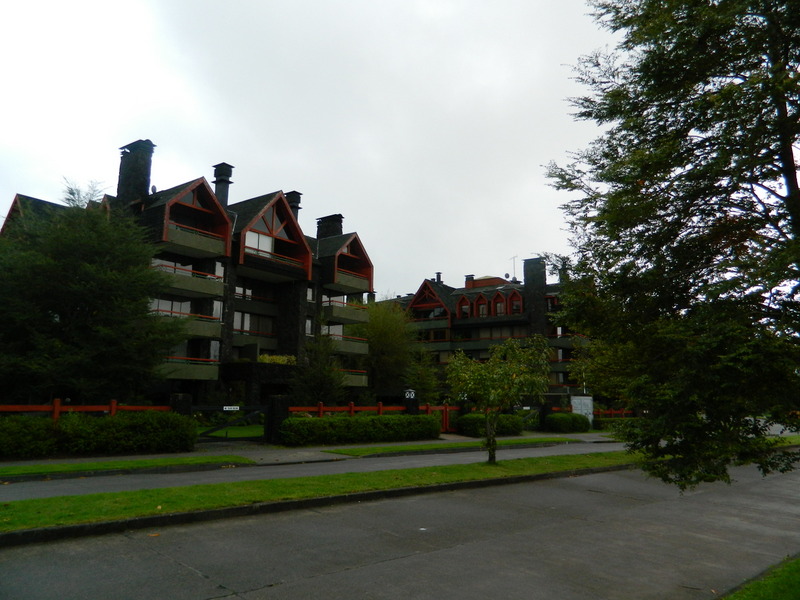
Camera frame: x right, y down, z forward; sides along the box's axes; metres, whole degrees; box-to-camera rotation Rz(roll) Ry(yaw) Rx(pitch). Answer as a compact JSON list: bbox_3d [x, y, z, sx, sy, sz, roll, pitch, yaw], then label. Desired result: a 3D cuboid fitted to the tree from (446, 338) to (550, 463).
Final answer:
[{"bbox_3d":[2.717,2.741,15.885,2.842,3.372,2.842,1,-10,0],"label":"tree"}]

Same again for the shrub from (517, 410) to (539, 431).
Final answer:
[{"bbox_3d":[7.991,7.510,35.997,1.198,1.202,1.198,1,-10,0],"label":"shrub"}]

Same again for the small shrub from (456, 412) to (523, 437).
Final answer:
[{"bbox_3d":[4.703,6.390,29.776,3.832,1.135,1.300,10,-13,-41],"label":"small shrub"}]

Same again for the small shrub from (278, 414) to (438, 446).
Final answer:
[{"bbox_3d":[-1.369,5.228,23.508,7.272,1.066,1.300,10,-13,-41],"label":"small shrub"}]

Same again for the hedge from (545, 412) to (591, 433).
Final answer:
[{"bbox_3d":[10.043,7.326,34.610,2.655,1.124,1.400,10,-13,-41],"label":"hedge"}]

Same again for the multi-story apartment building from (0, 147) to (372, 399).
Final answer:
[{"bbox_3d":[-16.361,0.900,46.409,21.500,17.300,20.000,-7,-13,37],"label":"multi-story apartment building"}]

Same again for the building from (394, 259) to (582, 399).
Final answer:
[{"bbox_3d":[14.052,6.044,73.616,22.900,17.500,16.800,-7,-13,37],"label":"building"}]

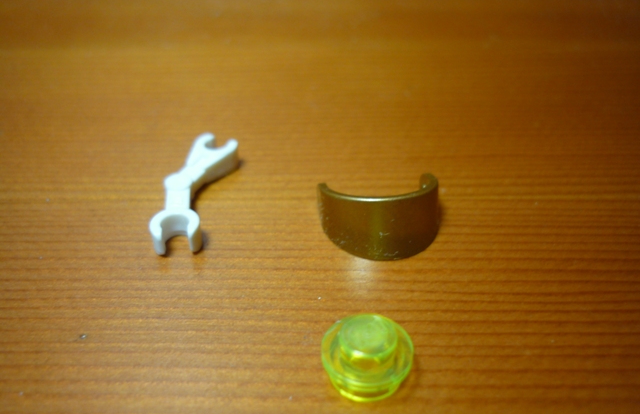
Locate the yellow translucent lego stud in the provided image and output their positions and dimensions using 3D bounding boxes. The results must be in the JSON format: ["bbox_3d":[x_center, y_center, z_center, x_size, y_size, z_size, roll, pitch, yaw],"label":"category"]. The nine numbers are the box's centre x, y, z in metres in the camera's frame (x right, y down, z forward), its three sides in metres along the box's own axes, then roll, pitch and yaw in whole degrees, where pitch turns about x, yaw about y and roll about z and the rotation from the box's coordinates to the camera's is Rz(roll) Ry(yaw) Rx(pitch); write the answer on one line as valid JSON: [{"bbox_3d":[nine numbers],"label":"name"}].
[{"bbox_3d":[0.004,0.013,0.053,0.008,0.005,0.008,0,35,0],"label":"yellow translucent lego stud"}]

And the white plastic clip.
[{"bbox_3d":[-0.016,-0.002,0.076,0.007,0.003,0.024,3,35,6],"label":"white plastic clip"}]

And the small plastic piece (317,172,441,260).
[{"bbox_3d":[0.007,0.000,0.069,0.014,0.007,0.011,-6,36,-8],"label":"small plastic piece"}]

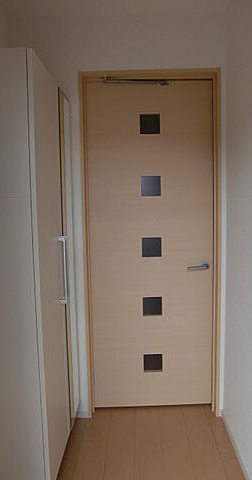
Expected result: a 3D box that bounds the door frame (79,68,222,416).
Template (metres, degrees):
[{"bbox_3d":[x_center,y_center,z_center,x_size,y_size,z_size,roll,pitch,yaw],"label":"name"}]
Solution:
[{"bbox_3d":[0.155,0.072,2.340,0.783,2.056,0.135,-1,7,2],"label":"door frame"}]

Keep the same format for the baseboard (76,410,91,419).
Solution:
[{"bbox_3d":[-0.268,1.086,2.421,0.100,0.047,0.010,-1,7,2],"label":"baseboard"}]

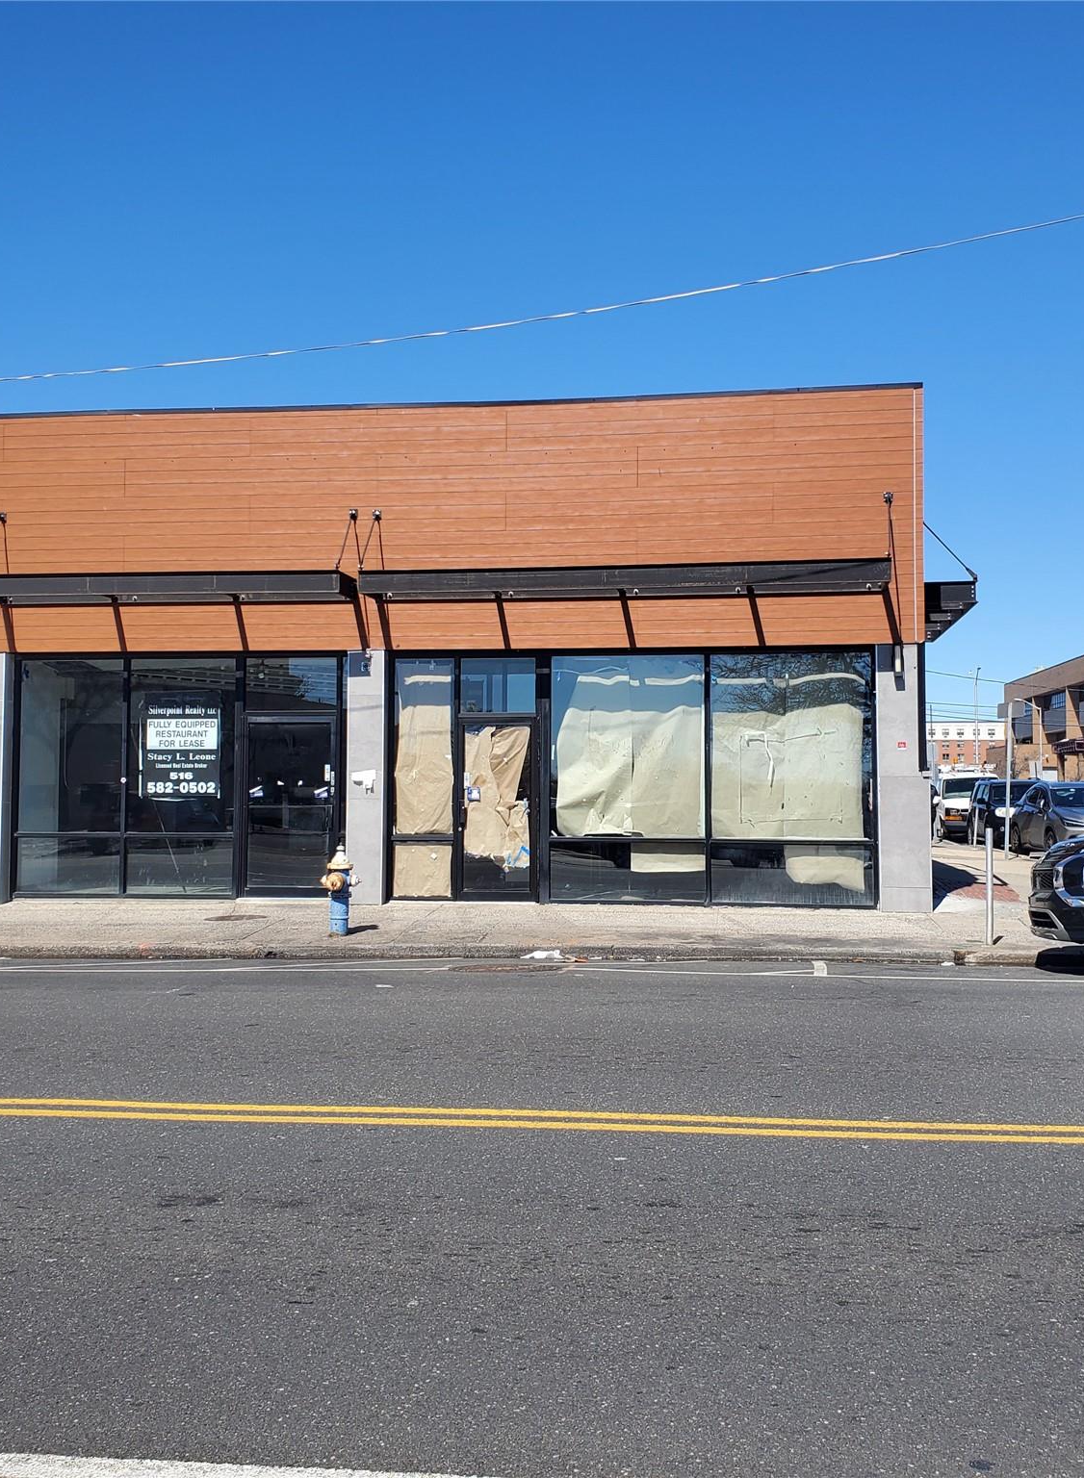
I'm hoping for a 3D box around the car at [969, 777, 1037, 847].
[{"bbox_3d":[12.428,2.014,39.500,1.920,1.800,4.750,0,-3,7],"label":"car"}]

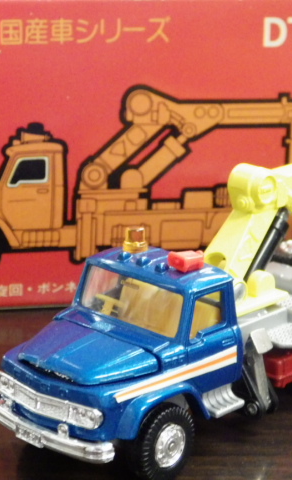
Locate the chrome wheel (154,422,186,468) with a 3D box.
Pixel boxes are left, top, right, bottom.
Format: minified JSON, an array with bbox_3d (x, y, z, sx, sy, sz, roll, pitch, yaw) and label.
[{"bbox_3d":[0.004,0.040,0.315,0.003,0.009,0.009,16,22,40],"label":"chrome wheel"}]

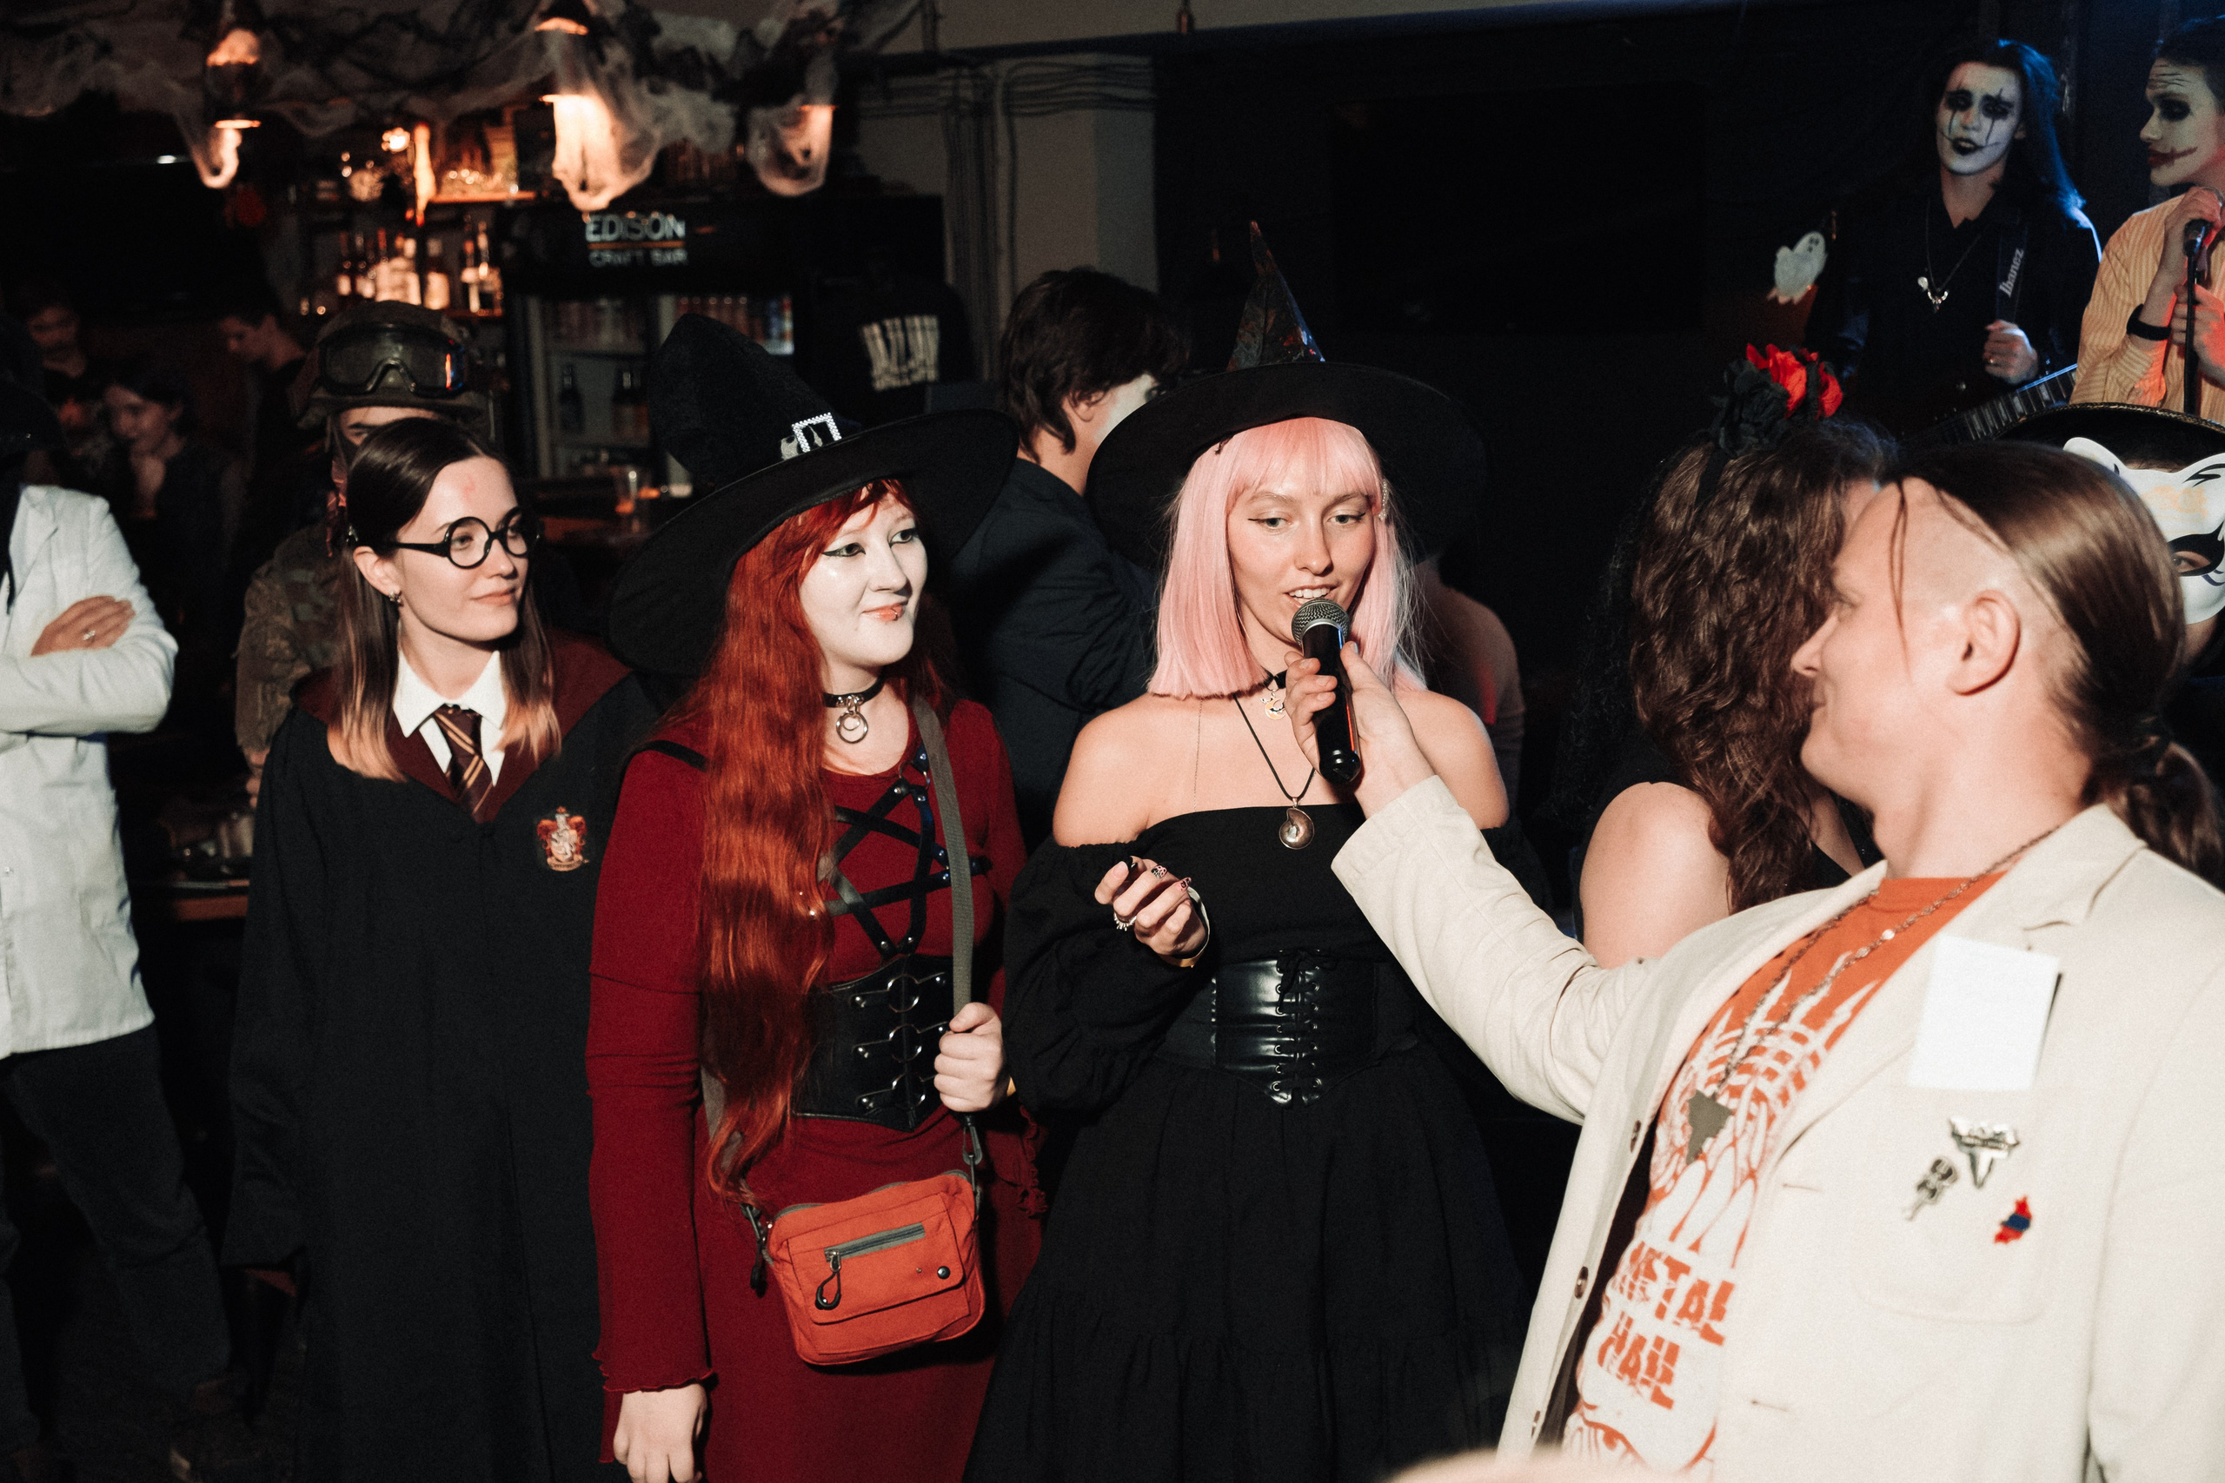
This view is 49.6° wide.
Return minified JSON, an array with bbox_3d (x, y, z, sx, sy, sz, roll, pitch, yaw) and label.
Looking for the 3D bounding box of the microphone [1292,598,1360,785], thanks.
[{"bbox_3d":[0.184,-0.046,2.041,0.051,0.051,0.210,-8,41,5],"label":"microphone"}]

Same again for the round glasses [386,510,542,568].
[{"bbox_3d":[-0.666,-0.205,2.414,0.145,0.055,0.140,4,14,31],"label":"round glasses"}]

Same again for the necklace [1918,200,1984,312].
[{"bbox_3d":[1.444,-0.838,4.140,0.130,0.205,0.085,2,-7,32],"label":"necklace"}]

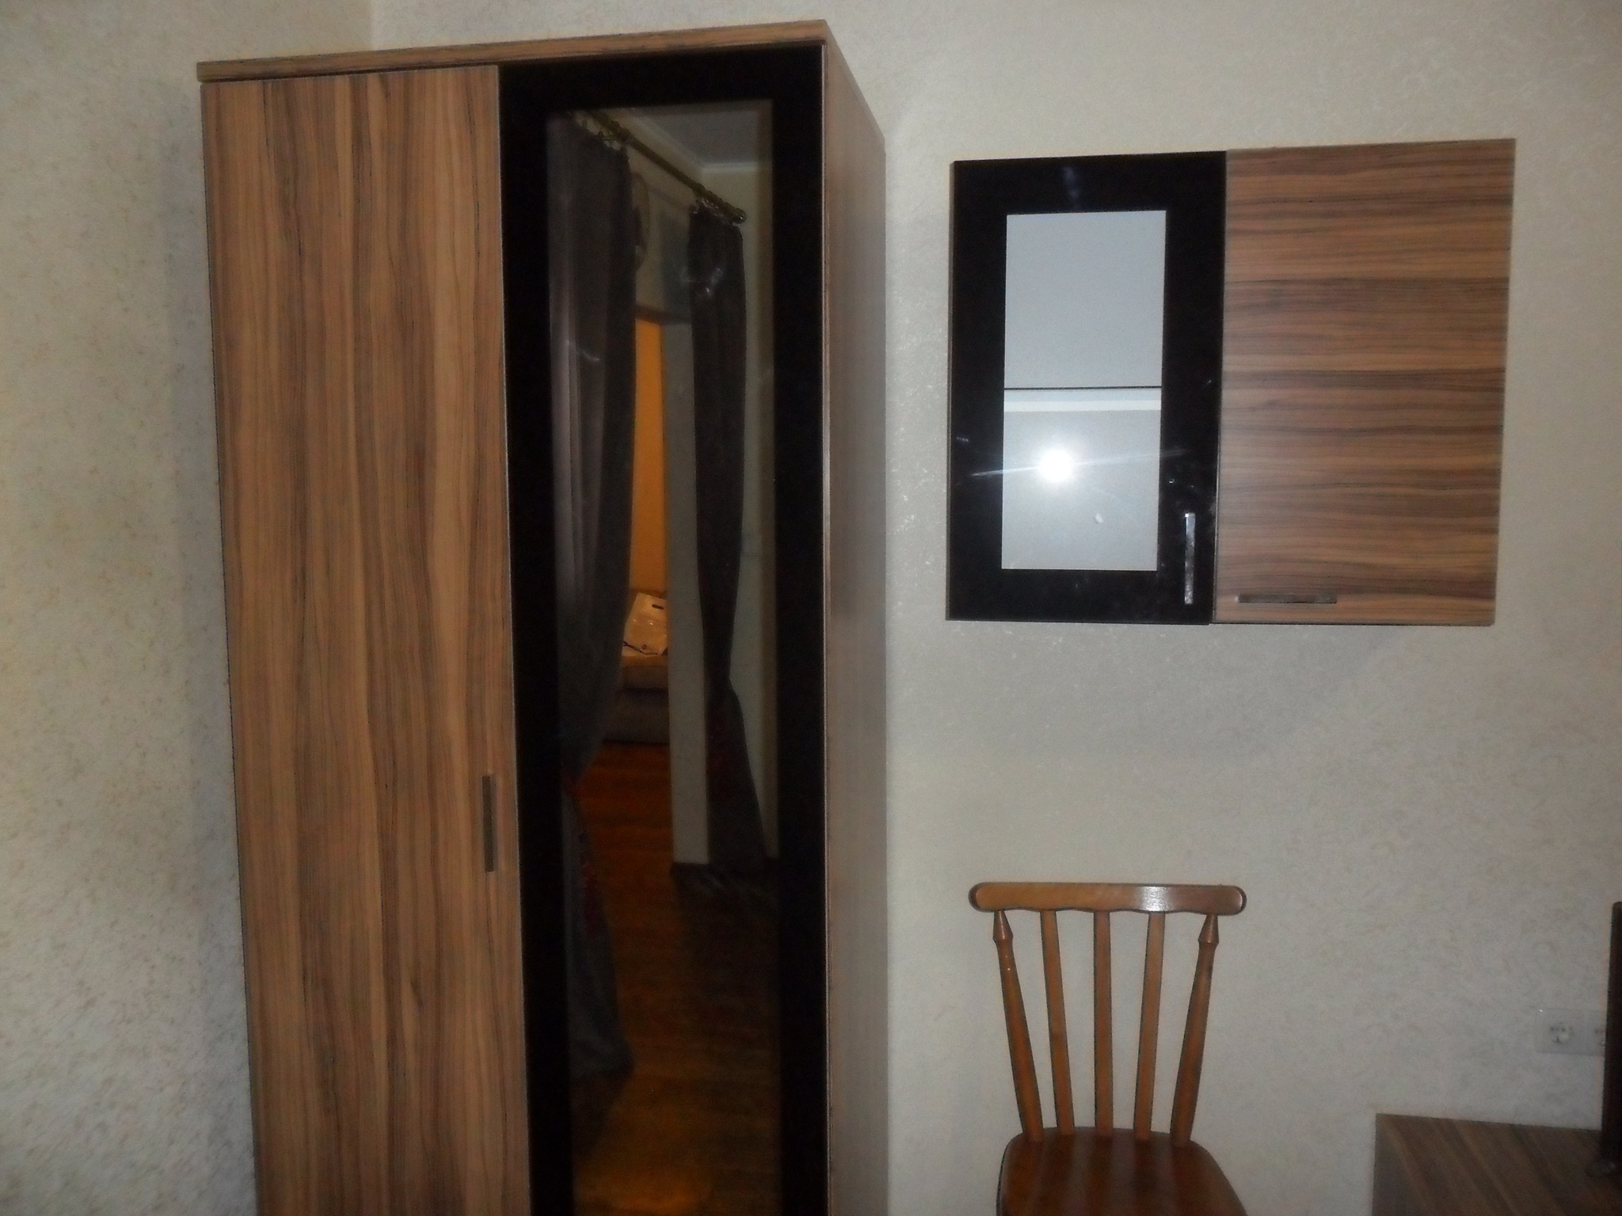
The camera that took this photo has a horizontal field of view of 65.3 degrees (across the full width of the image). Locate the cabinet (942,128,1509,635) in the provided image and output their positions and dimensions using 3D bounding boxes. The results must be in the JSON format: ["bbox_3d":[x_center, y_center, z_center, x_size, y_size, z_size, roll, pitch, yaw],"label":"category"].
[{"bbox_3d":[0.635,-0.339,2.036,0.800,0.700,0.300,1,6,10],"label":"cabinet"}]

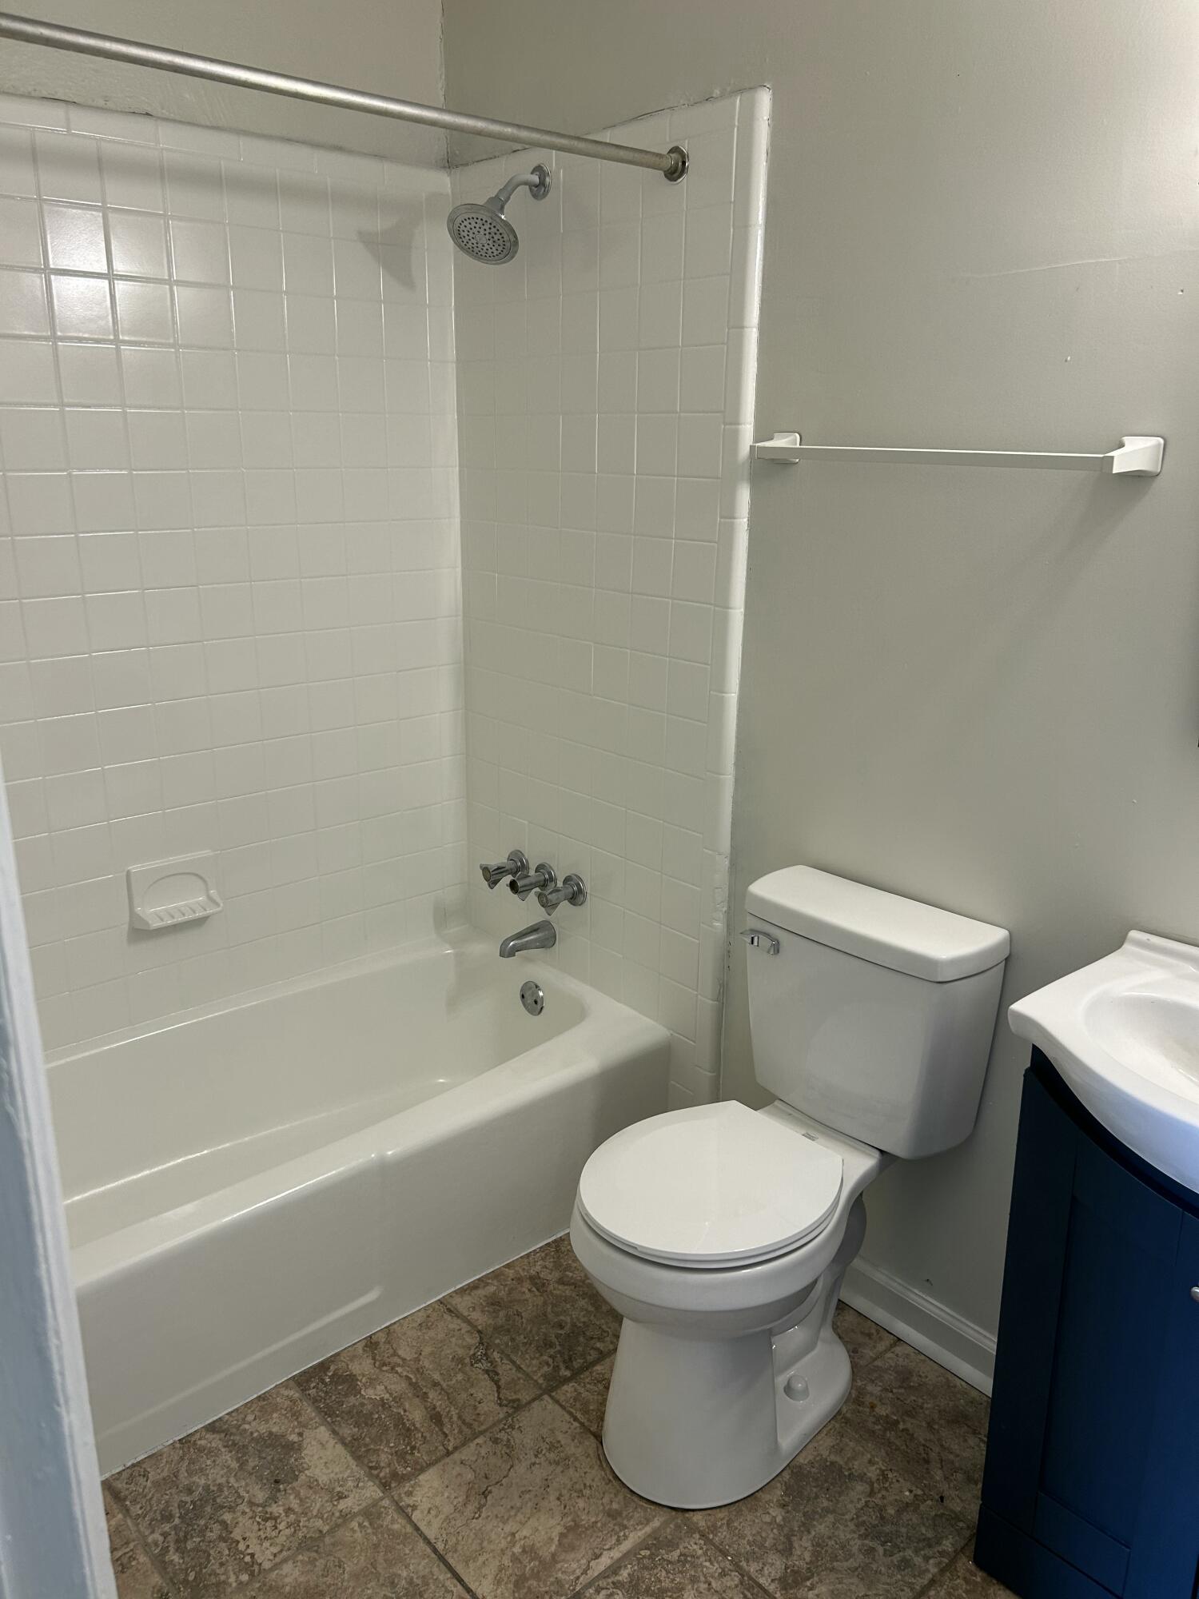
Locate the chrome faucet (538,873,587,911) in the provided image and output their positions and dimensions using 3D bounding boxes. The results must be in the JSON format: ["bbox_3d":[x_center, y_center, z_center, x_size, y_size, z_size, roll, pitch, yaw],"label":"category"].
[{"bbox_3d":[-0.083,0.207,2.582,0.095,0.075,0.074,-14,22,-39],"label":"chrome faucet"}]

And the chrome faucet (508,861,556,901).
[{"bbox_3d":[-0.149,0.184,2.654,0.095,0.075,0.075,-14,22,-39],"label":"chrome faucet"}]

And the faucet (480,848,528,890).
[{"bbox_3d":[-0.220,0.160,2.731,0.095,0.075,0.075,-14,22,-39],"label":"faucet"}]

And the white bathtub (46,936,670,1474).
[{"bbox_3d":[-0.658,0.705,2.304,1.524,0.359,0.723,-14,22,-39],"label":"white bathtub"}]

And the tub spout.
[{"bbox_3d":[-0.161,0.321,2.669,0.143,0.053,0.048,-14,22,-39],"label":"tub spout"}]

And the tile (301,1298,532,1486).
[{"bbox_3d":[-0.302,0.993,2.004,0.300,0.010,0.298,-14,22,-39],"label":"tile"}]

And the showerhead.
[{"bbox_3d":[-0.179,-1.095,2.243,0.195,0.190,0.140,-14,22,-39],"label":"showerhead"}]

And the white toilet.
[{"bbox_3d":[0.237,0.606,1.875,0.655,0.819,0.412,-14,22,-39],"label":"white toilet"}]

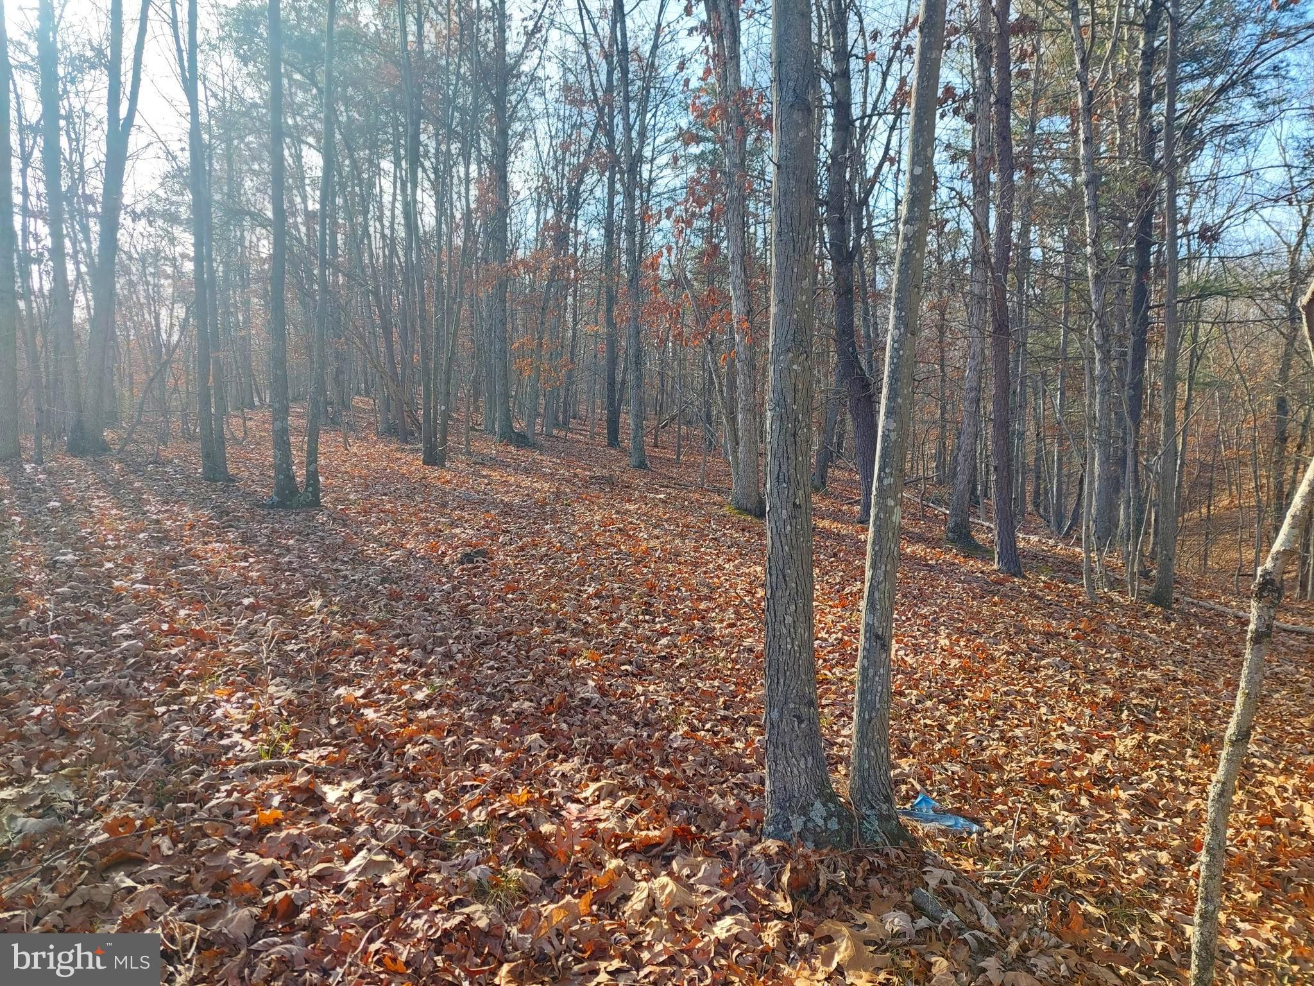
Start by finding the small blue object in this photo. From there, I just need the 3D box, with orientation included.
[{"bbox_3d":[1.180,1.336,3.800,0.340,0.070,0.160,4,2,18],"label":"small blue object"}]

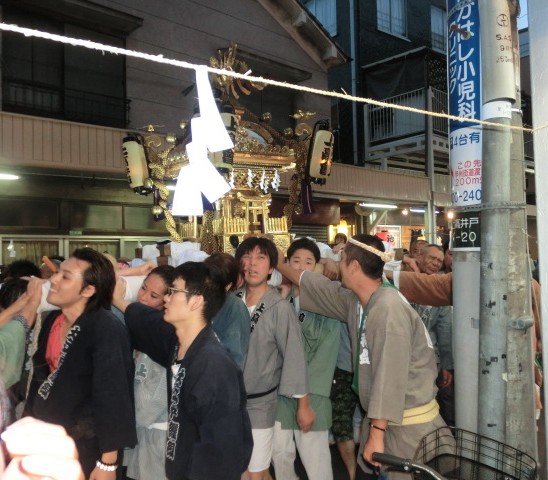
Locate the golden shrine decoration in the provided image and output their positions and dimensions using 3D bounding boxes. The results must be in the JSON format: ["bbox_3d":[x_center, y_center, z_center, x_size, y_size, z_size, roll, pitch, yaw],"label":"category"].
[{"bbox_3d":[-0.300,-0.620,3.550,1.000,1.460,1.000,1,-3,-40],"label":"golden shrine decoration"}]

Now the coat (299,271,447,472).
[{"bbox_3d":[0.460,0.650,2.450,0.630,0.950,0.550,-1,-2,9],"label":"coat"}]

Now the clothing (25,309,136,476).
[{"bbox_3d":[-0.800,0.680,2.120,0.400,0.820,0.520,0,-2,-31],"label":"clothing"}]

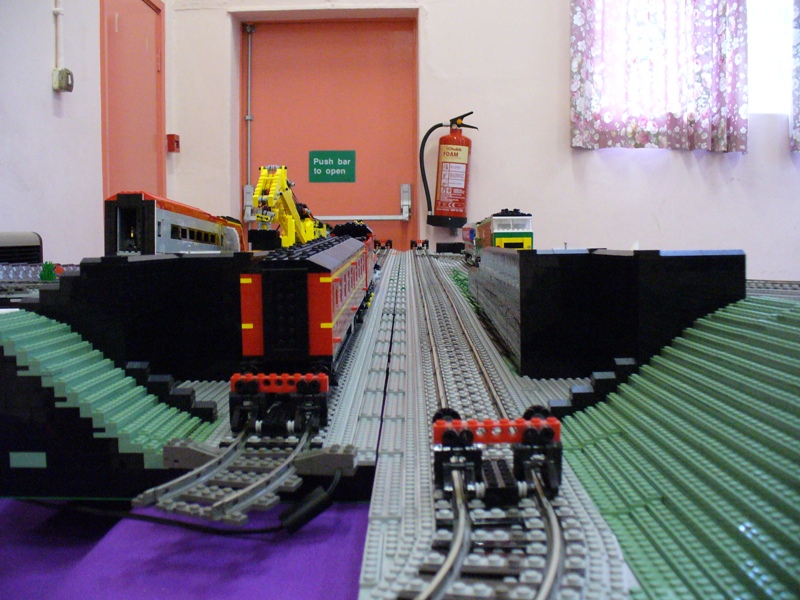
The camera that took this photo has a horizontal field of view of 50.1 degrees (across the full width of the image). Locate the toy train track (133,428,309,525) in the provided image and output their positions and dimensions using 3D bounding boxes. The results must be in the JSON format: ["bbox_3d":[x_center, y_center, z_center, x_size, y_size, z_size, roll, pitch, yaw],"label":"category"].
[{"bbox_3d":[-0.089,0.097,0.496,0.070,0.011,0.141,1,6,11],"label":"toy train track"}]

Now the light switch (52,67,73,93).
[{"bbox_3d":[-1.313,-0.855,3.326,0.056,0.088,0.080,1,6,5],"label":"light switch"}]

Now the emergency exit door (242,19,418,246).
[{"bbox_3d":[-0.380,-0.515,4.651,0.952,1.969,0.070,1,6,5],"label":"emergency exit door"}]

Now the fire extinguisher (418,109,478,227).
[{"bbox_3d":[0.253,-0.659,4.320,0.275,0.572,0.175,4,6,4],"label":"fire extinguisher"}]

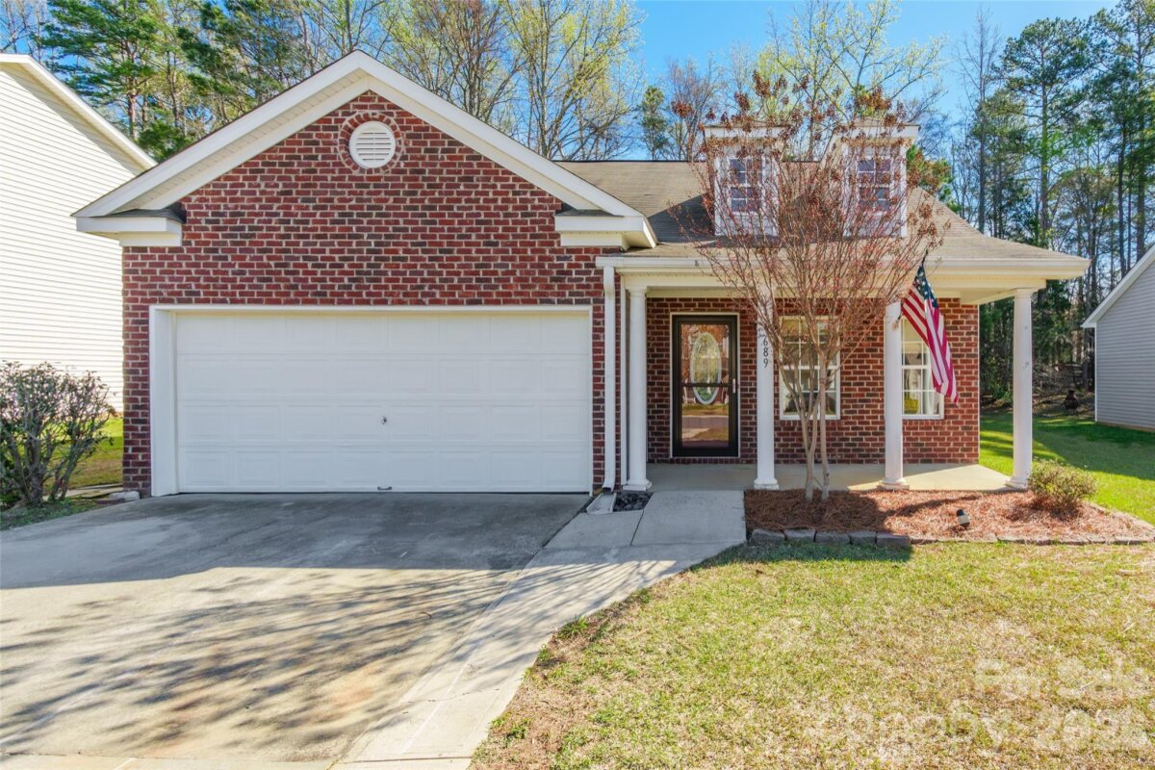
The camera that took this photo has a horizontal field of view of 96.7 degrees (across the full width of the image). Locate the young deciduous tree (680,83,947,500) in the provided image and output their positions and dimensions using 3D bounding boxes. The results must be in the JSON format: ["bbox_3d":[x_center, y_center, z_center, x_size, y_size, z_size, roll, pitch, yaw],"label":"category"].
[{"bbox_3d":[2.440,-0.940,5.300,2.750,4.350,2.450,0,0,0],"label":"young deciduous tree"}]

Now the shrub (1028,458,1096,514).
[{"bbox_3d":[4.960,1.020,5.250,0.680,0.540,0.640,0,0,0],"label":"shrub"}]

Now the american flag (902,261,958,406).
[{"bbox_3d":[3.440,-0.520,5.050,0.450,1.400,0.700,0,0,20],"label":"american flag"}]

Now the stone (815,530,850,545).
[{"bbox_3d":[2.290,1.385,4.620,0.295,0.100,0.180,0,0,0],"label":"stone"}]

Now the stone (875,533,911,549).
[{"bbox_3d":[2.810,1.390,4.560,0.295,0.100,0.180,0,0,0],"label":"stone"}]

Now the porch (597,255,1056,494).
[{"bbox_3d":[3.200,-0.080,6.500,5.000,2.620,2.200,0,0,0],"label":"porch"}]

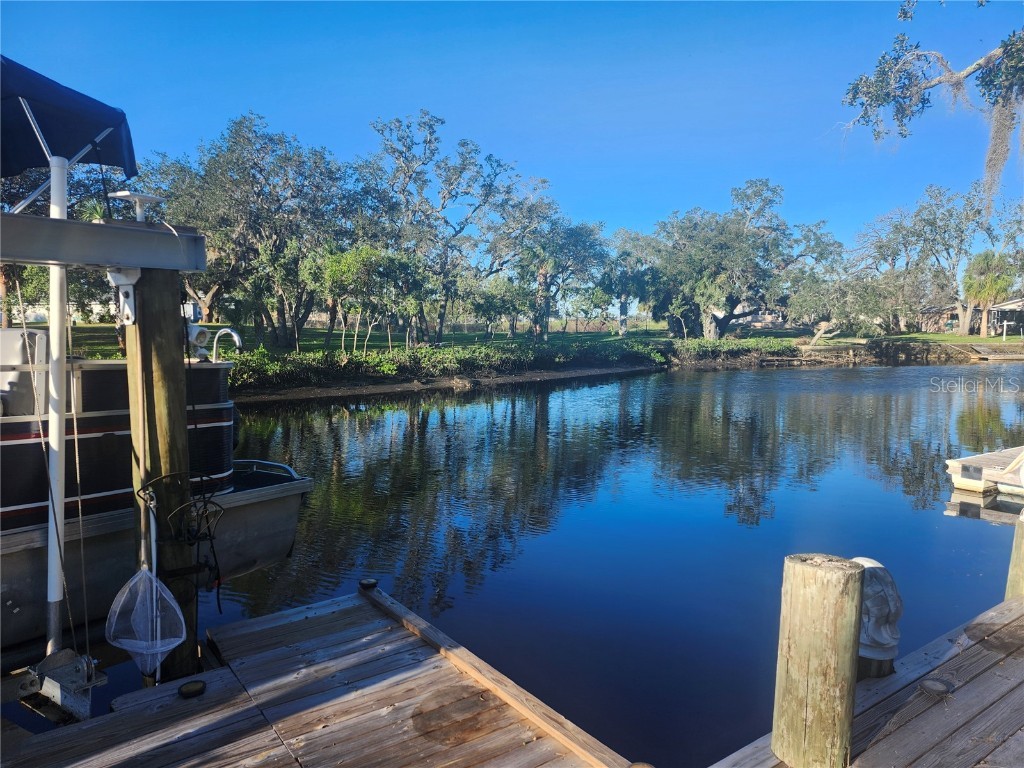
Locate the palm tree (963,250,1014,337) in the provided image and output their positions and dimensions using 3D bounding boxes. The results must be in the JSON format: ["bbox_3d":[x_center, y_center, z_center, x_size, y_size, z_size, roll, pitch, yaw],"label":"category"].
[{"bbox_3d":[36.949,-6.997,52.760,3.548,6.614,3.700,0,6,0],"label":"palm tree"}]

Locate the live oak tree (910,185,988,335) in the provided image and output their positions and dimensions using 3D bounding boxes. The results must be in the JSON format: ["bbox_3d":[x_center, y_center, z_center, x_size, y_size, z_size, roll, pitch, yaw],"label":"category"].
[{"bbox_3d":[34.968,-9.826,54.382,6.110,11.954,6.800,0,6,0],"label":"live oak tree"}]

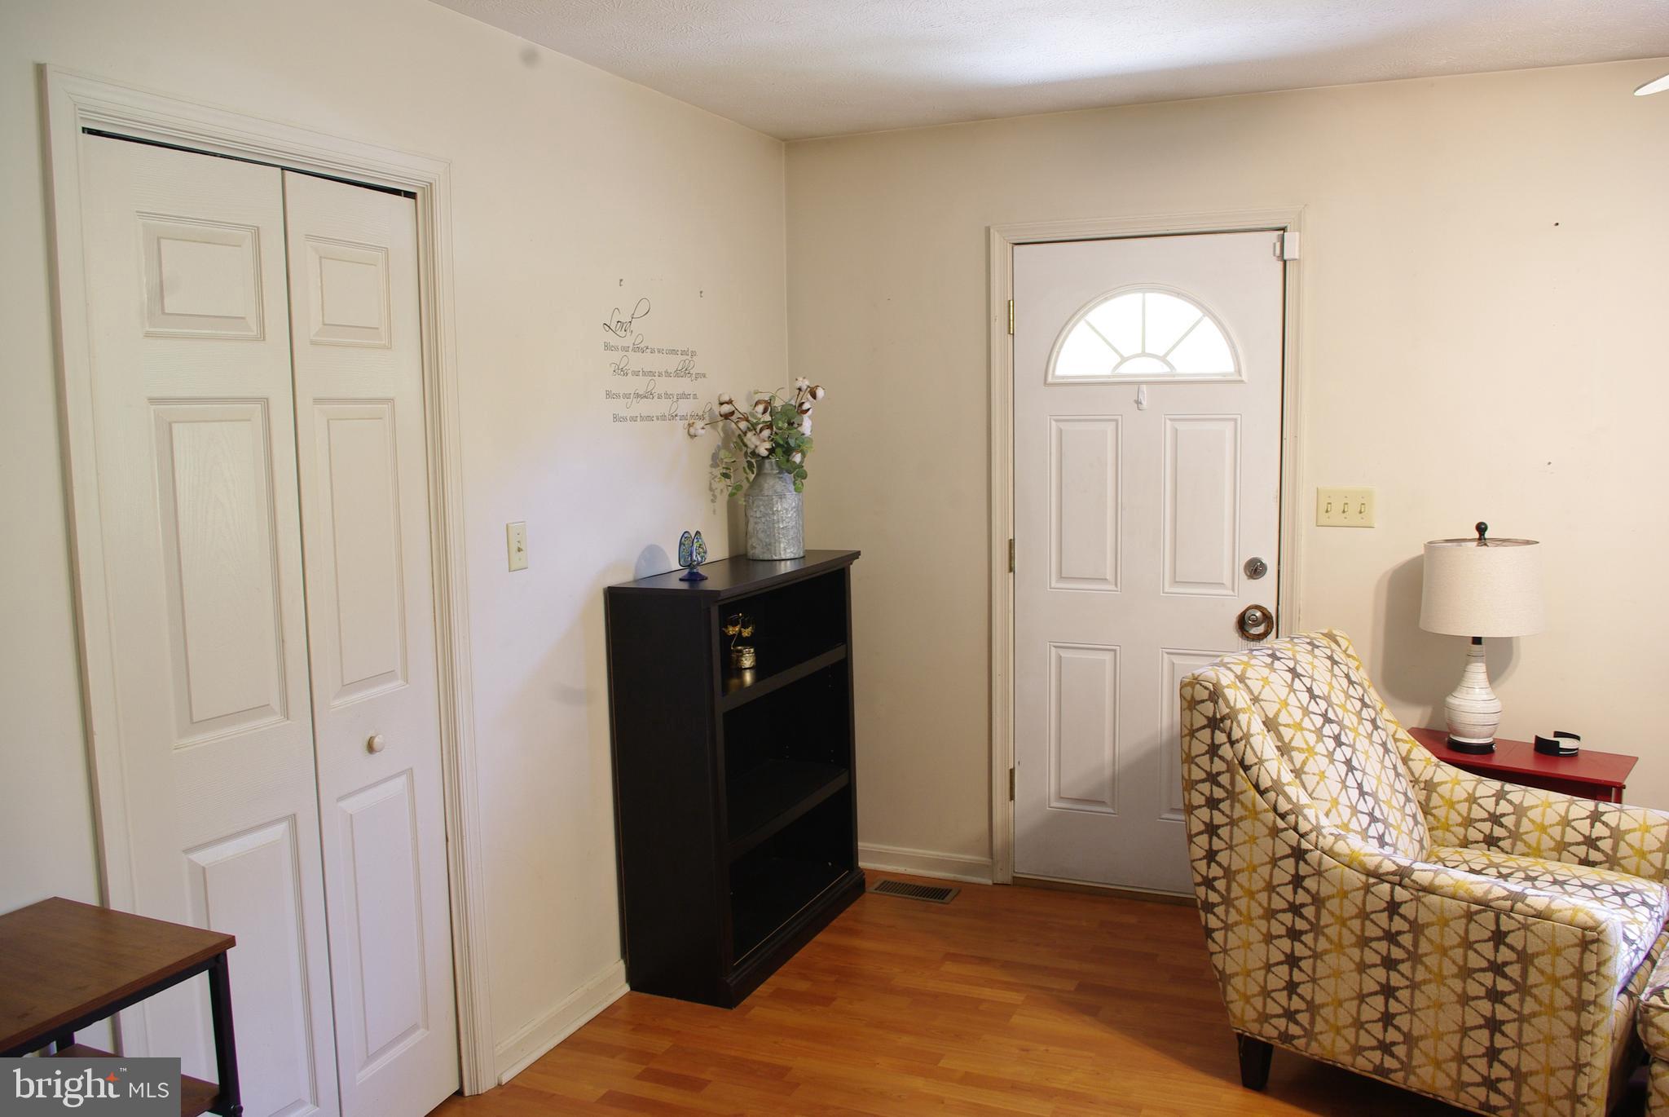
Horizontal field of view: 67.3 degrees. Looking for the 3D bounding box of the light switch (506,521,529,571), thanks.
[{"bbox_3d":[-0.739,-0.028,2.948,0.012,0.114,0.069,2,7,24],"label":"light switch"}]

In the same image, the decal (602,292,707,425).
[{"bbox_3d":[-0.485,-0.541,3.480,0.006,0.355,0.535,2,7,24],"label":"decal"}]

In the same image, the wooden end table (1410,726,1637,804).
[{"bbox_3d":[1.724,0.816,3.241,0.575,0.660,0.290,5,8,39],"label":"wooden end table"}]

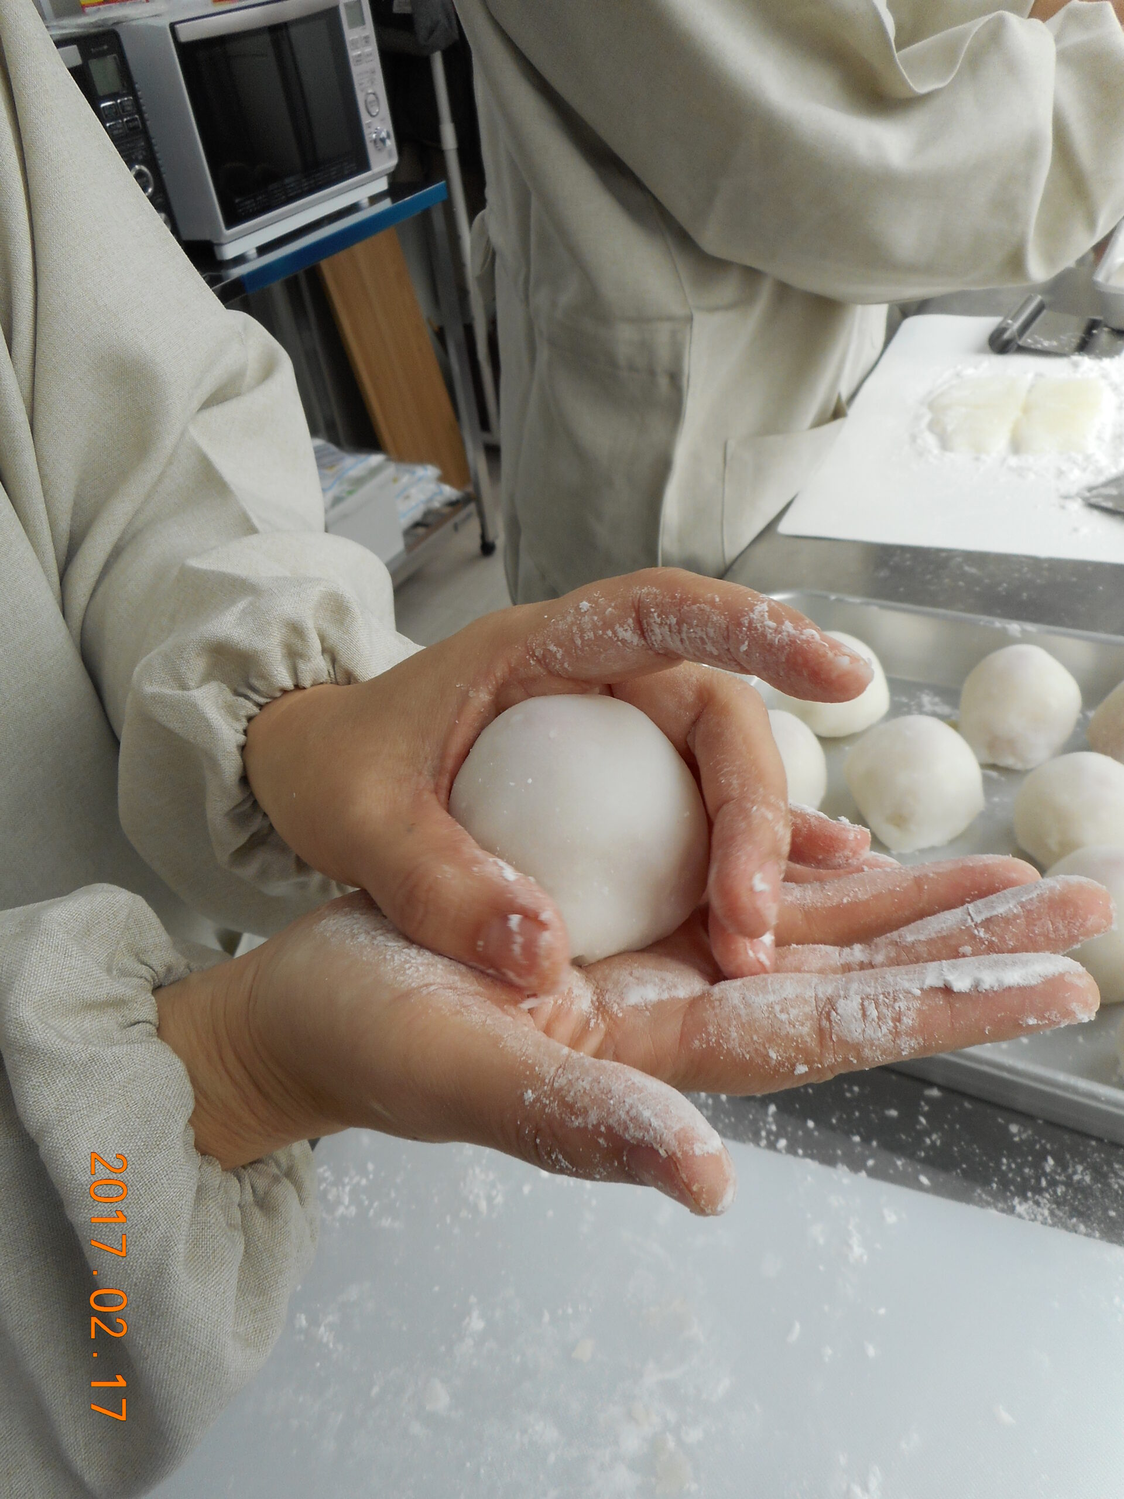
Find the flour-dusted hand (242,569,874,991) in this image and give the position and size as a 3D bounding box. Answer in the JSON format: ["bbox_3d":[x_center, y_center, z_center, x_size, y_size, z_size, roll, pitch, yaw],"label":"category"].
[{"bbox_3d":[0.000,0.007,0.237,0.142,0.082,0.090,-8,36,-2],"label":"flour-dusted hand"}]

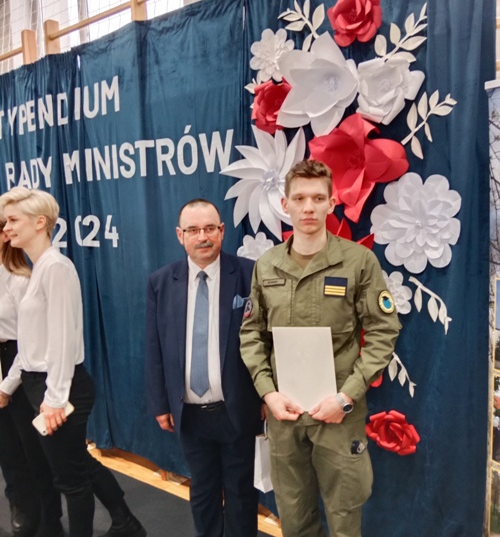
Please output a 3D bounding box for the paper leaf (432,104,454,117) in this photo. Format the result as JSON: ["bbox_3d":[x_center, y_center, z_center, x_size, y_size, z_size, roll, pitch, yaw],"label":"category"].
[{"bbox_3d":[0.734,-0.600,1.916,0.078,0.034,0.016,13,13,34],"label":"paper leaf"}]

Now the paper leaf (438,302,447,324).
[{"bbox_3d":[0.772,0.185,1.999,0.030,0.085,0.014,-4,3,36],"label":"paper leaf"}]

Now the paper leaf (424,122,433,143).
[{"bbox_3d":[0.695,-0.529,1.954,0.026,0.080,0.016,-11,-1,37],"label":"paper leaf"}]

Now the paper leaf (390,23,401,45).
[{"bbox_3d":[0.581,-0.938,2.001,0.042,0.087,0.014,-10,0,36],"label":"paper leaf"}]

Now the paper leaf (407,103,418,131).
[{"bbox_3d":[0.644,-0.598,1.982,0.035,0.106,0.016,6,10,35],"label":"paper leaf"}]

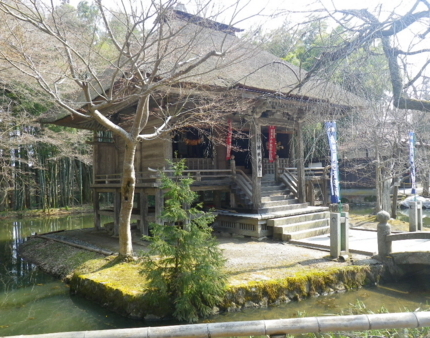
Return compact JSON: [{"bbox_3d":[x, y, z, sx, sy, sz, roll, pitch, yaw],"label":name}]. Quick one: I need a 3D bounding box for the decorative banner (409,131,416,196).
[{"bbox_3d":[5.721,-0.180,10.550,0.460,1.820,0.070,-1,-2,-38],"label":"decorative banner"}]

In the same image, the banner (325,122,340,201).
[{"bbox_3d":[2.604,-0.167,8.100,0.480,1.820,0.070,-1,-2,-38],"label":"banner"}]

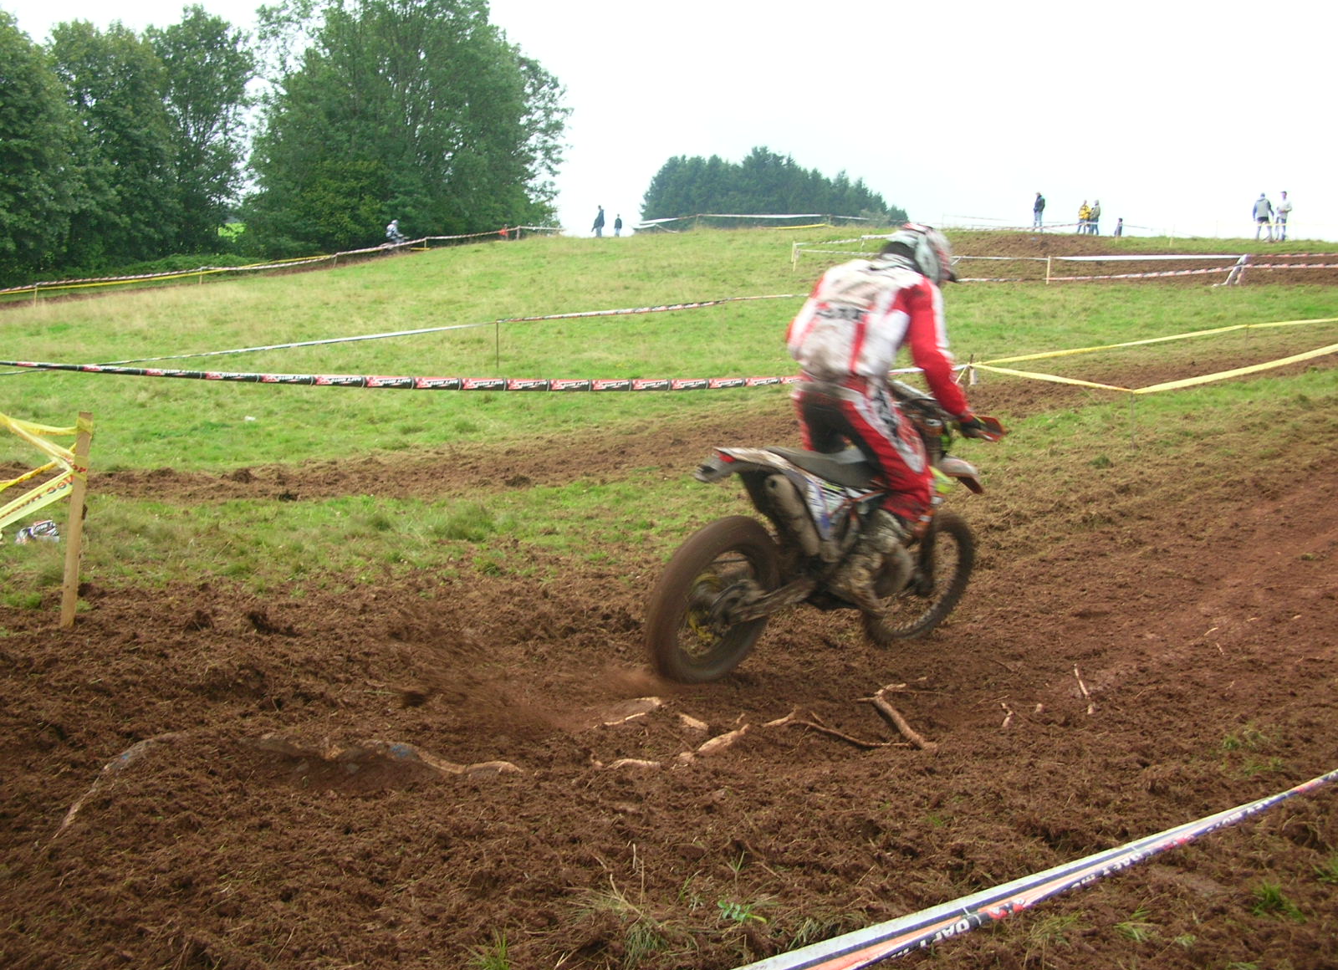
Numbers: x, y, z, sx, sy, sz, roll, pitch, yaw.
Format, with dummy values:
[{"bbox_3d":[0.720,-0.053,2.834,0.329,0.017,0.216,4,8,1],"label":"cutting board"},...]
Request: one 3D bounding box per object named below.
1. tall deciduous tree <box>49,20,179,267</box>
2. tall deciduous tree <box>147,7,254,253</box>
[{"bbox_3d":[-29.103,-17.912,71.000,6.800,13.300,6.800,1,6,0],"label":"tall deciduous tree"},{"bbox_3d":[-26.337,-19.966,76.000,6.300,14.000,6.300,1,6,0],"label":"tall deciduous tree"}]

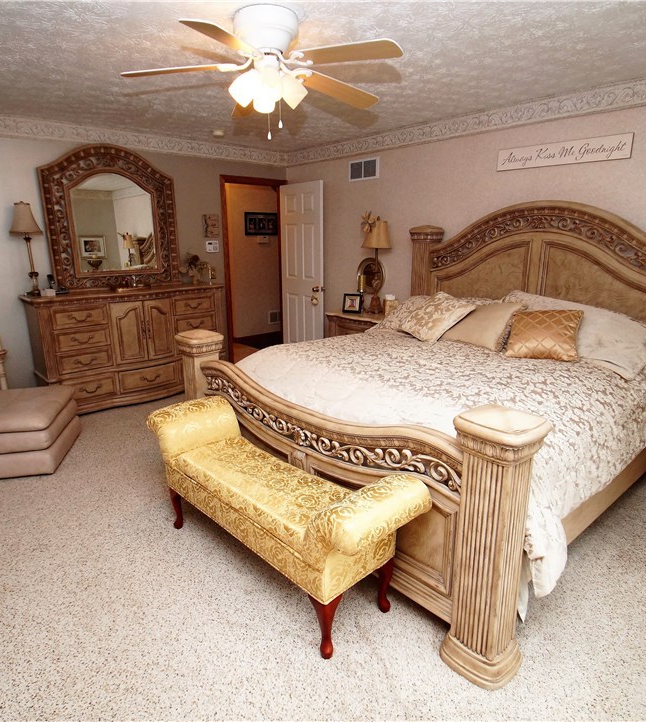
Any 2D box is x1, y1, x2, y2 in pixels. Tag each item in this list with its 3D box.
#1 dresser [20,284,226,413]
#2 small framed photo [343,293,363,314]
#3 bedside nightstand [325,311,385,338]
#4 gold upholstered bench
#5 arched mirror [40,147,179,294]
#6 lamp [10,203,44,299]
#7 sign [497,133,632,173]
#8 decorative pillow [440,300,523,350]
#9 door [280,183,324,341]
[{"bbox_3d":[-1.766,-0.137,4.310,1.660,1.020,0.520,-15,21,-40],"label":"dresser"},{"bbox_3d":[0.295,-0.584,4.532,0.185,0.205,0.030,7,6,24],"label":"small framed photo"},{"bbox_3d":[0.452,-0.129,4.661,0.460,0.730,0.720,-14,21,-39],"label":"bedside nightstand"},{"bbox_3d":[-0.273,0.657,2.171,1.495,0.645,0.430,15,22,42],"label":"gold upholstered bench"},{"bbox_3d":[-1.941,-1.331,4.240,1.140,1.250,0.080,-14,21,-39],"label":"arched mirror"},{"bbox_3d":[-2.432,-0.919,3.744,0.245,0.760,0.245,-14,21,-39],"label":"lamp"},{"bbox_3d":[1.677,-1.477,3.230,0.020,0.155,0.913,-15,21,-40],"label":"sign"},{"bbox_3d":[1.155,-0.279,3.287,0.460,0.140,0.440,13,60,40],"label":"decorative pillow"},{"bbox_3d":[-0.237,-1.004,5.345,0.040,2.030,0.720,-15,21,-40],"label":"door"}]

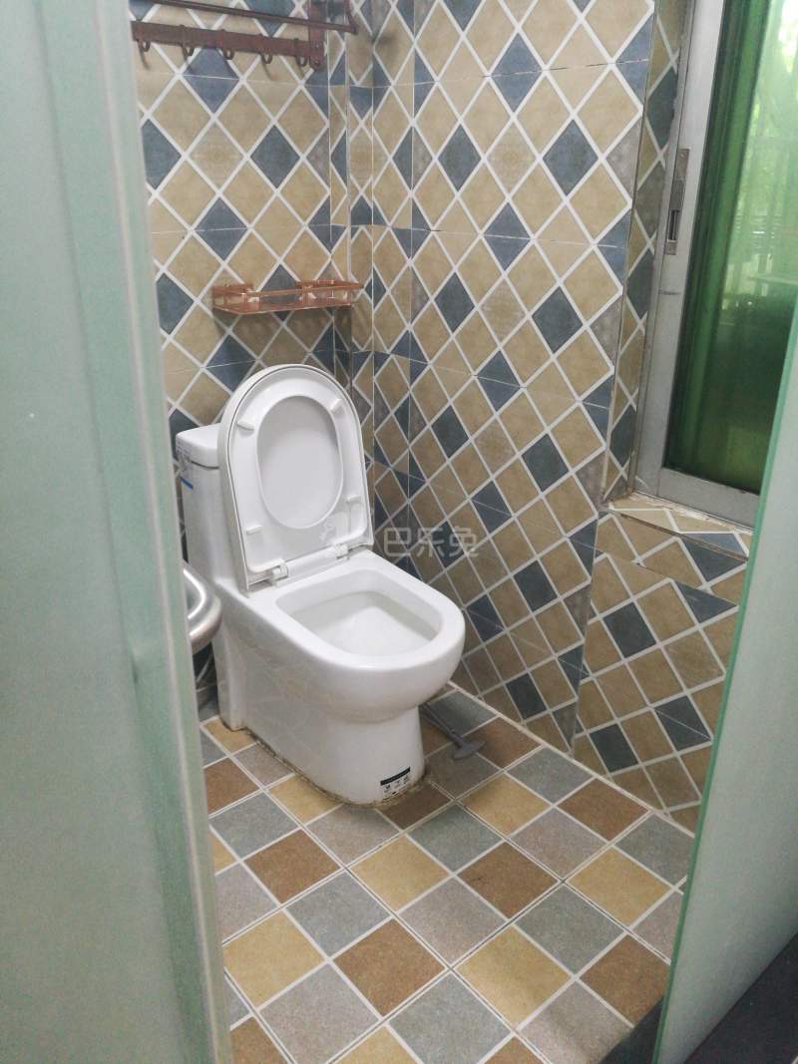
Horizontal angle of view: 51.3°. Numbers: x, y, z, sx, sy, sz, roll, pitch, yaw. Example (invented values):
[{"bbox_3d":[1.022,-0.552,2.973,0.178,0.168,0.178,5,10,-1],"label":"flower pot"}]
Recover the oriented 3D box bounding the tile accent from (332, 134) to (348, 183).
[{"bbox_3d":[-0.137,-0.876,1.943,0.010,0.128,0.063,-18,29,-37],"label":"tile accent"}]

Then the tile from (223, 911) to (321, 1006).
[{"bbox_3d":[-0.227,0.751,1.463,0.141,0.010,0.141,-18,30,-37],"label":"tile"}]

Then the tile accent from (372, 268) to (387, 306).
[{"bbox_3d":[-0.045,-0.605,2.065,0.012,0.103,0.052,-18,29,-36],"label":"tile accent"}]

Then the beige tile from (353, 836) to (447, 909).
[{"bbox_3d":[0.002,0.675,1.643,0.141,0.010,0.141,-18,30,-37],"label":"beige tile"}]

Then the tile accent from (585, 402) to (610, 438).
[{"bbox_3d":[0.391,-0.217,1.647,0.010,0.073,0.069,-18,29,-36],"label":"tile accent"}]

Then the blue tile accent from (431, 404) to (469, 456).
[{"bbox_3d":[0.124,-0.239,1.996,0.010,0.130,0.130,-18,29,-37],"label":"blue tile accent"}]

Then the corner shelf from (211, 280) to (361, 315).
[{"bbox_3d":[-0.258,-0.555,1.949,0.324,0.051,0.147,-18,29,-37],"label":"corner shelf"}]

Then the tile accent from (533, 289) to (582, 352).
[{"bbox_3d":[0.320,-0.424,1.667,0.012,0.132,0.132,-18,29,-36],"label":"tile accent"}]

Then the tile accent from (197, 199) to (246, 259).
[{"bbox_3d":[-0.397,-0.676,1.858,0.132,0.132,0.012,-18,29,-36],"label":"tile accent"}]

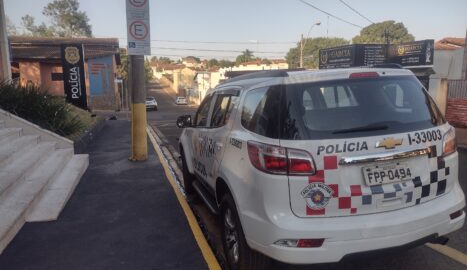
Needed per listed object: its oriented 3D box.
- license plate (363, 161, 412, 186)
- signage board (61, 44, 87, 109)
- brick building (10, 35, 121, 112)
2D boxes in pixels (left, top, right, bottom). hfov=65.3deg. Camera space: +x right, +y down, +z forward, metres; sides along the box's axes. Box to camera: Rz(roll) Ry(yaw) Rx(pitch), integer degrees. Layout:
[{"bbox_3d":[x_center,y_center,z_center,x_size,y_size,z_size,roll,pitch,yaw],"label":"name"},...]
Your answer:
[{"bbox_3d":[1.105,0.278,2.605,0.400,0.130,0.020,-5,-10,-18],"label":"license plate"},{"bbox_3d":[-7.600,-2.756,17.514,1.000,3.100,0.250,-3,10,-16],"label":"signage board"},{"bbox_3d":[-14.419,-5.393,31.710,8.300,6.100,7.000,-3,10,-16],"label":"brick building"}]

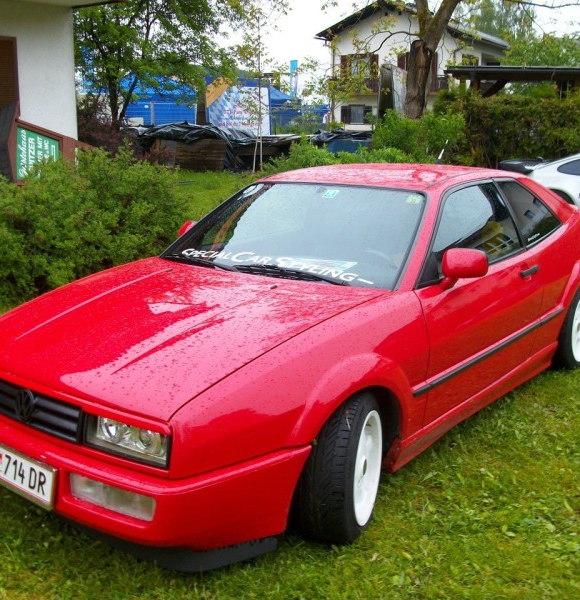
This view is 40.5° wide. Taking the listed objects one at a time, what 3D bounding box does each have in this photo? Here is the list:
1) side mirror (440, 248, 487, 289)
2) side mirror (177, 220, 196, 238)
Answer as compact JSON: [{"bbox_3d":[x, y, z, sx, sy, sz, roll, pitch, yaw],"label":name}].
[{"bbox_3d":[0.745,-0.133,3.389,0.208,0.162,0.110,11,18,38],"label":"side mirror"},{"bbox_3d":[-0.526,-0.364,4.388,0.208,0.162,0.110,11,18,38],"label":"side mirror"}]

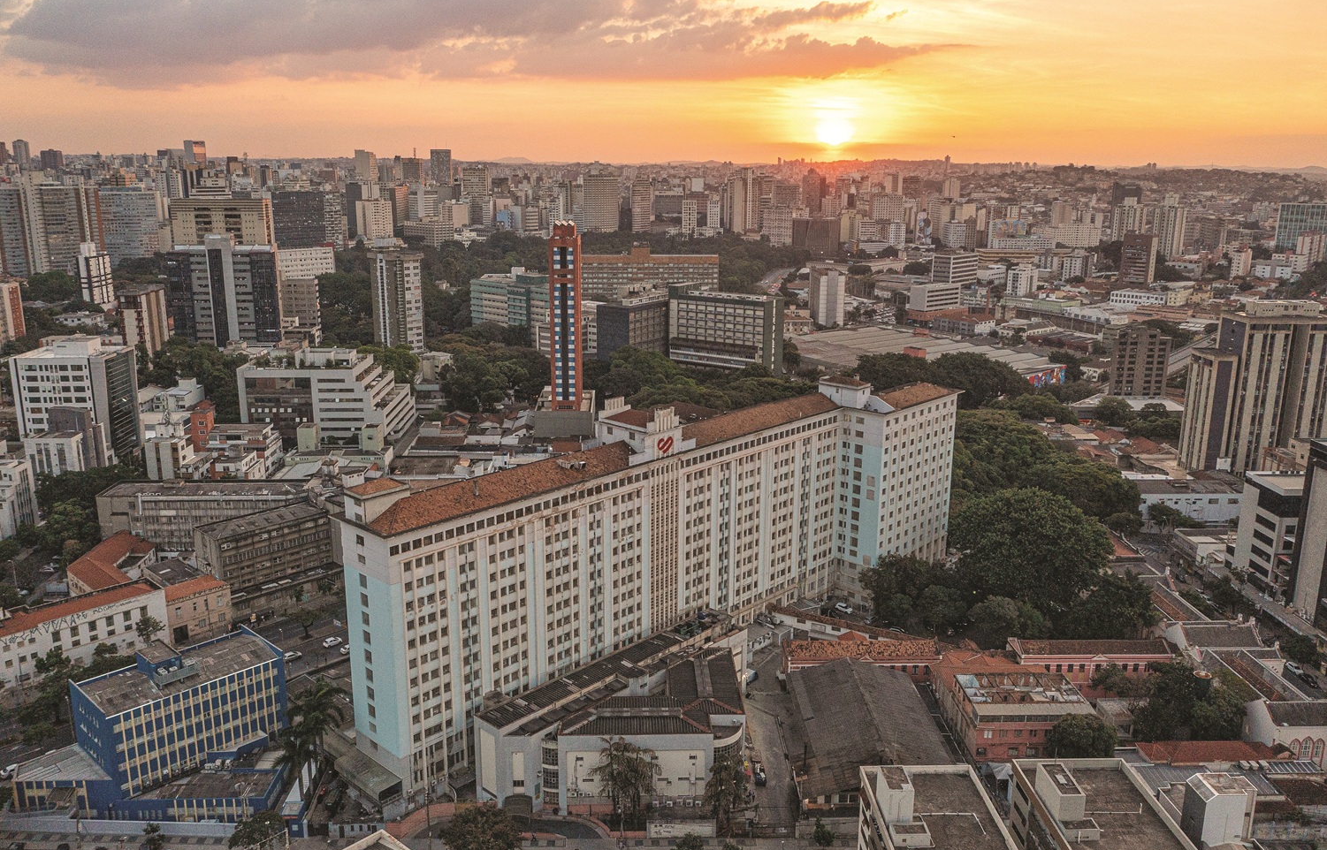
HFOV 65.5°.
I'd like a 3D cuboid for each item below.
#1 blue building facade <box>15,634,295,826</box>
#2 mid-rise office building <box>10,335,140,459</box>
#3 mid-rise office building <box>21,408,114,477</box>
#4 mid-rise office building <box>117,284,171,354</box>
[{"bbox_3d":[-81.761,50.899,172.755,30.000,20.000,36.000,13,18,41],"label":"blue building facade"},{"bbox_3d":[-188.489,-8.986,332.132,30.000,35.270,21.000,-1,14,-4],"label":"mid-rise office building"},{"bbox_3d":[-169.271,7.571,293.656,16.500,22.500,13.500,1,14,5],"label":"mid-rise office building"},{"bbox_3d":[-217.730,-43.820,434.220,9.300,28.360,21.500,0,14,-1],"label":"mid-rise office building"}]

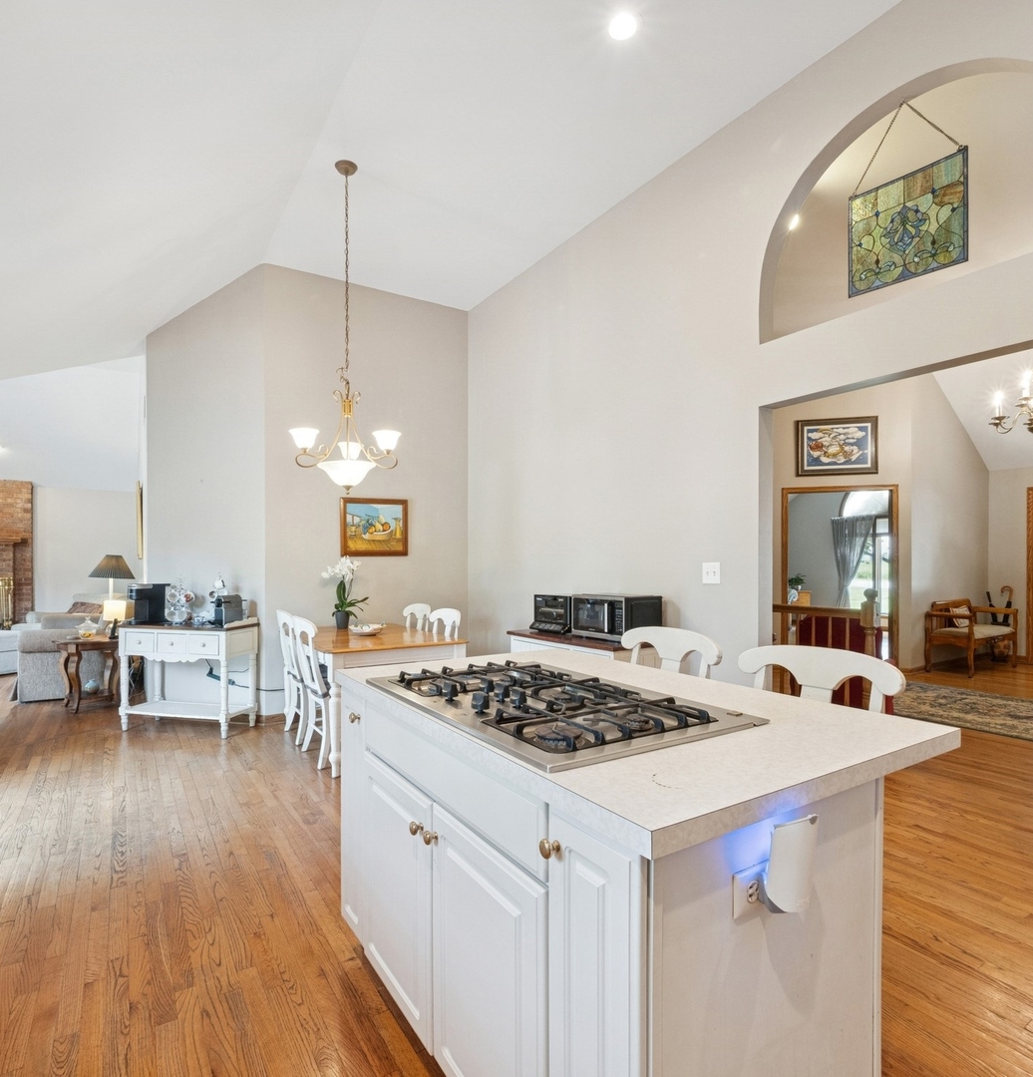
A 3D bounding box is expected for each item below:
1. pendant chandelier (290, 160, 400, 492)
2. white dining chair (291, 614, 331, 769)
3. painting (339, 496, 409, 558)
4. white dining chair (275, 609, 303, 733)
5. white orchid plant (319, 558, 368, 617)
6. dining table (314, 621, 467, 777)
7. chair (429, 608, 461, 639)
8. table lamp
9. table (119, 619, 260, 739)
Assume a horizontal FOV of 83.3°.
[{"bbox_3d":[-1.014,-1.268,3.464,0.629,1.970,0.601,0,-1,-16],"label":"pendant chandelier"},{"bbox_3d":[-1.158,0.965,3.846,0.517,0.939,0.447,1,-1,-31],"label":"white dining chair"},{"bbox_3d":[-1.201,-0.094,4.969,0.587,0.492,0.029,1,-1,-34],"label":"painting"},{"bbox_3d":[-1.478,0.984,4.316,0.517,0.939,0.447,1,-1,-31],"label":"white dining chair"},{"bbox_3d":[-1.361,0.411,4.574,0.362,0.525,0.269,0,-1,-17],"label":"white orchid plant"},{"bbox_3d":[-1.109,1.076,4.211,0.930,0.747,1.430,1,-1,-31],"label":"dining table"},{"bbox_3d":[-0.682,0.978,4.170,0.517,0.939,0.447,1,-1,-31],"label":"chair"},{"bbox_3d":[-3.647,0.522,5.244,0.348,0.752,0.341,1,-1,-35],"label":"table lamp"},{"bbox_3d":[-2.510,1.035,4.450,0.967,0.848,0.384,0,-1,13],"label":"table"}]

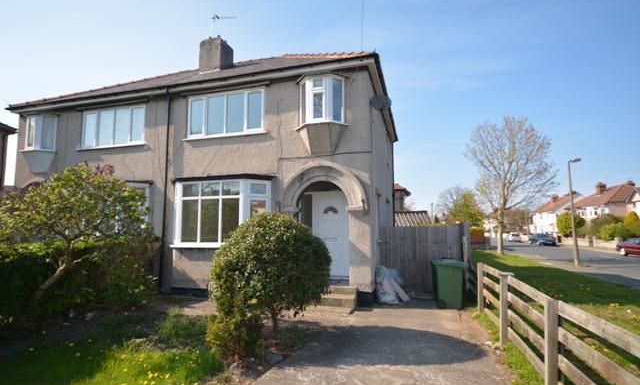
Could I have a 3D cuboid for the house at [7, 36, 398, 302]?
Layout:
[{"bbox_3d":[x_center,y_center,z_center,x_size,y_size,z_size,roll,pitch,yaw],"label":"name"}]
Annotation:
[{"bbox_3d":[-3.585,-1.489,13.693,12.800,9.300,8.500,-2,-6,16],"label":"house"}]

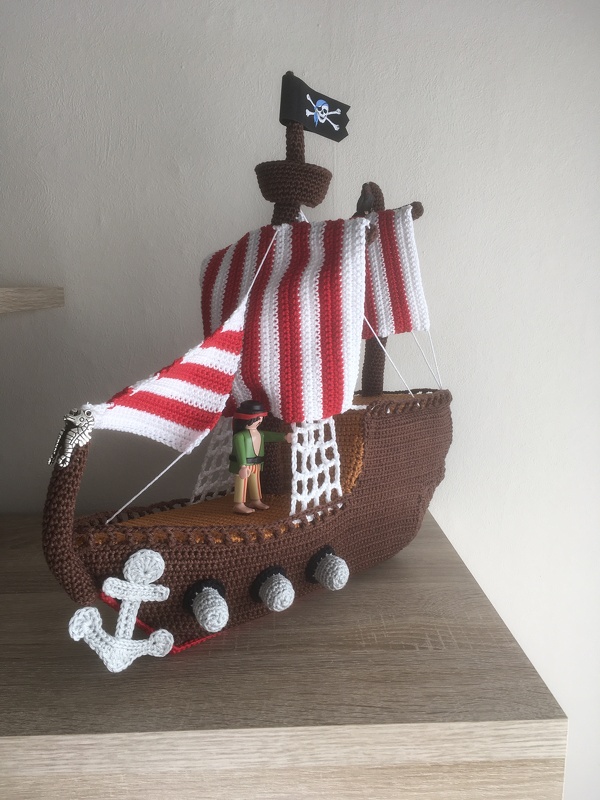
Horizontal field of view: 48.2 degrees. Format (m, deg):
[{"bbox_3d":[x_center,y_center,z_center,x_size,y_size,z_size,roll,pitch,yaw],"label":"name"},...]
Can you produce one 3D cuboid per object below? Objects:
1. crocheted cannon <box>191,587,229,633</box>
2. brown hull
[{"bbox_3d":[-0.053,0.124,0.396,0.020,0.020,0.024,-4,17,-19],"label":"crocheted cannon"},{"bbox_3d":[-0.014,0.066,0.469,0.335,0.150,0.085,-9,13,-40],"label":"brown hull"}]

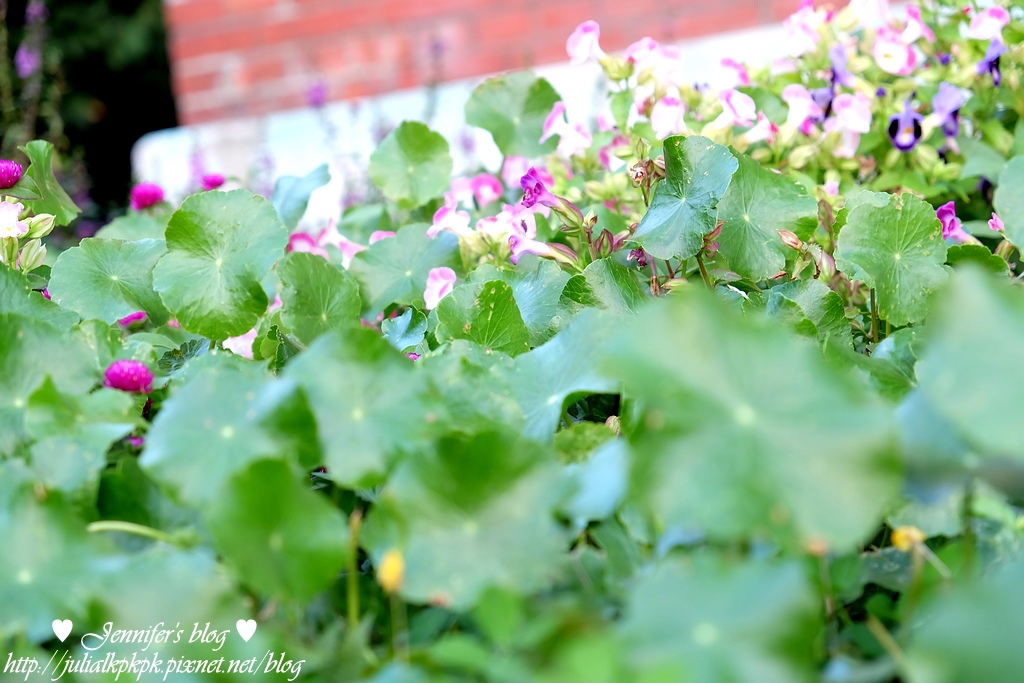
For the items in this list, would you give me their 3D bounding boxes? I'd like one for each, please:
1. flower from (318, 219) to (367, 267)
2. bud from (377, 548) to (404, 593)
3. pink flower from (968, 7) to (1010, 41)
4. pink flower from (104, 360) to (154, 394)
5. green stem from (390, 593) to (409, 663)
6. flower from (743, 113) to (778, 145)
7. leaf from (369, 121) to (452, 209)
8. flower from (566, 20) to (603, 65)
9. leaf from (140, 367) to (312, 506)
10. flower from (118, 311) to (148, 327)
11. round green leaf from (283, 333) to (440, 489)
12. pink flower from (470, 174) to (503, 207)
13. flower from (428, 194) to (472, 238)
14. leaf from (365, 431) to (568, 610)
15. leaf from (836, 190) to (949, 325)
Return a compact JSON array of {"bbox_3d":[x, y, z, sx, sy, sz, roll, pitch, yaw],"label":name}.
[{"bbox_3d":[-0.115,-0.067,1.600,0.028,0.031,0.026,-14,17,-39],"label":"flower"},{"bbox_3d":[-0.046,0.088,0.900,0.010,0.017,0.010,-4,13,0],"label":"bud"},{"bbox_3d":[0.307,-0.205,1.520,0.026,0.024,0.022,2,16,24],"label":"pink flower"},{"bbox_3d":[-0.183,0.018,1.130,0.023,0.019,0.023,-5,12,-1],"label":"pink flower"},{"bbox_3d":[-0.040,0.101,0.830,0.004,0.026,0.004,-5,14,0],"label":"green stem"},{"bbox_3d":[0.171,-0.146,1.620,0.027,0.023,0.023,-12,12,-6],"label":"flower"},{"bbox_3d":[-0.067,-0.116,1.550,0.055,0.058,0.014,-5,-14,-1],"label":"leaf"},{"bbox_3d":[0.052,-0.215,1.700,0.024,0.031,0.025,9,18,44],"label":"flower"},{"bbox_3d":[-0.108,0.036,0.900,0.066,0.060,0.018,-4,-27,5],"label":"leaf"},{"bbox_3d":[-0.237,-0.013,1.480,0.022,0.016,0.021,-7,10,0],"label":"flower"},{"bbox_3d":[-0.067,0.029,1.030,0.067,0.068,0.025,-5,-19,-2],"label":"round green leaf"},{"bbox_3d":[-0.017,-0.103,1.610,0.022,0.023,0.022,-7,10,0],"label":"pink flower"},{"bbox_3d":[-0.036,-0.074,1.380,0.026,0.027,0.024,8,19,41],"label":"flower"},{"bbox_3d":[-0.017,0.068,0.890,0.074,0.070,0.024,-4,-30,0],"label":"leaf"},{"bbox_3d":[0.196,-0.043,1.220,0.057,0.066,0.016,-6,-14,-4],"label":"leaf"}]

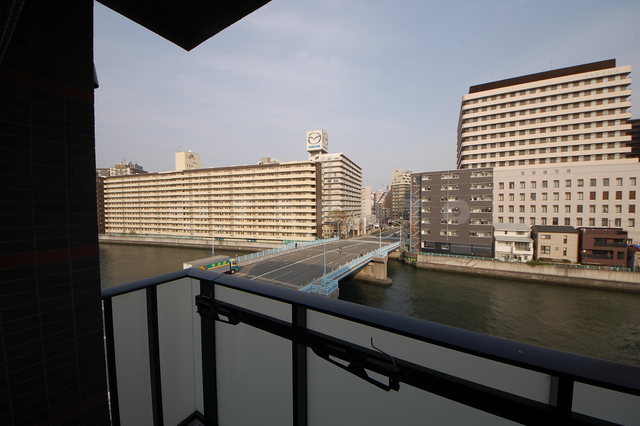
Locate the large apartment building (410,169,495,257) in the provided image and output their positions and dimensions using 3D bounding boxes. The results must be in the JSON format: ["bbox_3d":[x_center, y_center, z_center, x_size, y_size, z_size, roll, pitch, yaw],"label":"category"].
[{"bbox_3d":[36.913,-0.044,62.261,18.721,21.900,12.500,0,2,23],"label":"large apartment building"}]

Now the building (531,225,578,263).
[{"bbox_3d":[55.774,7.026,52.122,6.876,8.100,6.500,0,2,23],"label":"building"}]

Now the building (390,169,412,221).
[{"bbox_3d":[74.707,-16.522,196.522,16.847,45.600,20.000,0,2,18],"label":"building"}]

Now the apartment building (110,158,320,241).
[{"bbox_3d":[-59.236,-4.964,104.495,123.705,29.800,9.500,0,2,17],"label":"apartment building"}]

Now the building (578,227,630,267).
[{"bbox_3d":[62.761,7.249,49.651,6.804,8.300,7.500,0,2,23],"label":"building"}]

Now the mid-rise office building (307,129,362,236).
[{"bbox_3d":[11.180,-16.376,130.375,18.897,50.100,46.000,0,2,23],"label":"mid-rise office building"}]

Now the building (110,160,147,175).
[{"bbox_3d":[-162.843,-16.442,182.646,25.575,49.600,15.000,0,2,18],"label":"building"}]

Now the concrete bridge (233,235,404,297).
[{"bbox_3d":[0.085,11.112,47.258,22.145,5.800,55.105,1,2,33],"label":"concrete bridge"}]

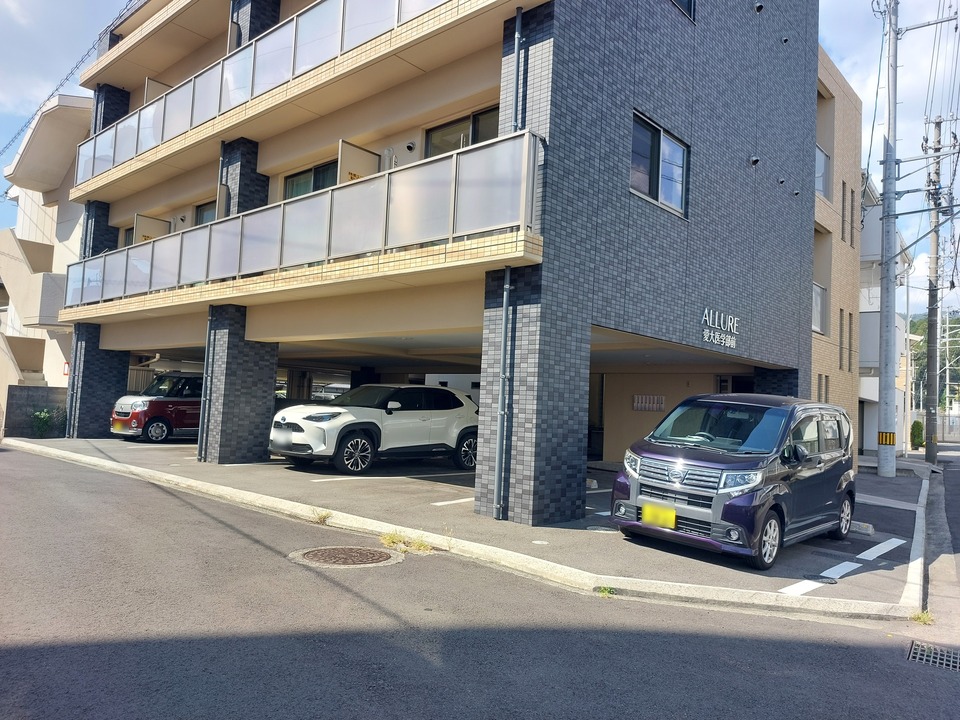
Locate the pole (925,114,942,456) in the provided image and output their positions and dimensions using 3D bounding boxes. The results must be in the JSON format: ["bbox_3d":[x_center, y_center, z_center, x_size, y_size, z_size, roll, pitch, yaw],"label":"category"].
[{"bbox_3d":[14.233,-2.268,20.829,0.360,10.980,0.360,0,-5,42],"label":"pole"}]

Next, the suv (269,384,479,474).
[{"bbox_3d":[-1.698,1.168,12.040,1.765,1.585,4.180,-1,-6,44],"label":"suv"}]

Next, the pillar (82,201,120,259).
[{"bbox_3d":[-9.489,-2.657,16.648,0.850,2.350,0.600,-1,-5,42],"label":"pillar"}]

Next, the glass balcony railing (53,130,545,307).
[{"bbox_3d":[-4.854,-1.839,11.854,14.500,1.090,0.200,0,-5,42],"label":"glass balcony railing"}]

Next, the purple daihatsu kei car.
[{"bbox_3d":[2.871,1.171,7.286,1.475,1.640,3.395,1,-4,43],"label":"purple daihatsu kei car"}]

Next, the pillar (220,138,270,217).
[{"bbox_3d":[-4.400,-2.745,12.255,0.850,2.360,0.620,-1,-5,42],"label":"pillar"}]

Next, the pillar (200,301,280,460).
[{"bbox_3d":[-4.408,0.461,12.193,0.850,2.760,1.020,-1,-5,42],"label":"pillar"}]

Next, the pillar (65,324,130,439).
[{"bbox_3d":[-9.490,0.544,16.593,0.850,2.760,1.020,-1,-5,42],"label":"pillar"}]

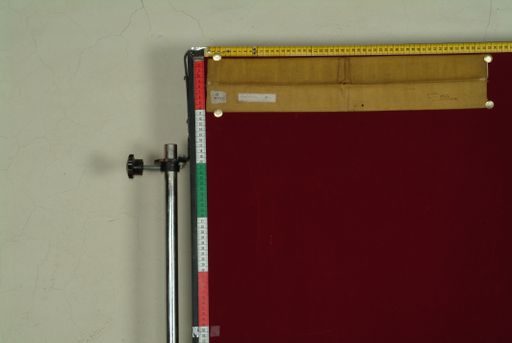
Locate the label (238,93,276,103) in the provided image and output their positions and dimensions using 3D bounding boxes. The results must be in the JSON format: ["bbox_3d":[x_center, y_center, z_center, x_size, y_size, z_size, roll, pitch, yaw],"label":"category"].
[{"bbox_3d":[0.003,-0.138,2.360,0.071,0.016,0.001,-1,-4,5],"label":"label"}]

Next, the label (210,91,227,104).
[{"bbox_3d":[-0.070,-0.140,2.365,0.029,0.023,0.001,-1,-4,5],"label":"label"}]

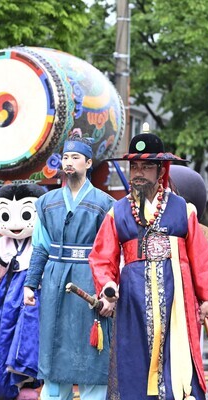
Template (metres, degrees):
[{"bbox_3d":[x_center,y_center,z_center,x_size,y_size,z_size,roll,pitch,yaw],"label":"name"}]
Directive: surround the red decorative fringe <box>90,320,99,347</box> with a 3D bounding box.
[{"bbox_3d":[-0.054,0.759,6.630,0.047,0.150,0.045,0,-1,0],"label":"red decorative fringe"}]

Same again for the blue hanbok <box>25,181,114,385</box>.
[{"bbox_3d":[-0.189,0.481,6.800,0.550,1.190,0.360,0,-1,9],"label":"blue hanbok"}]

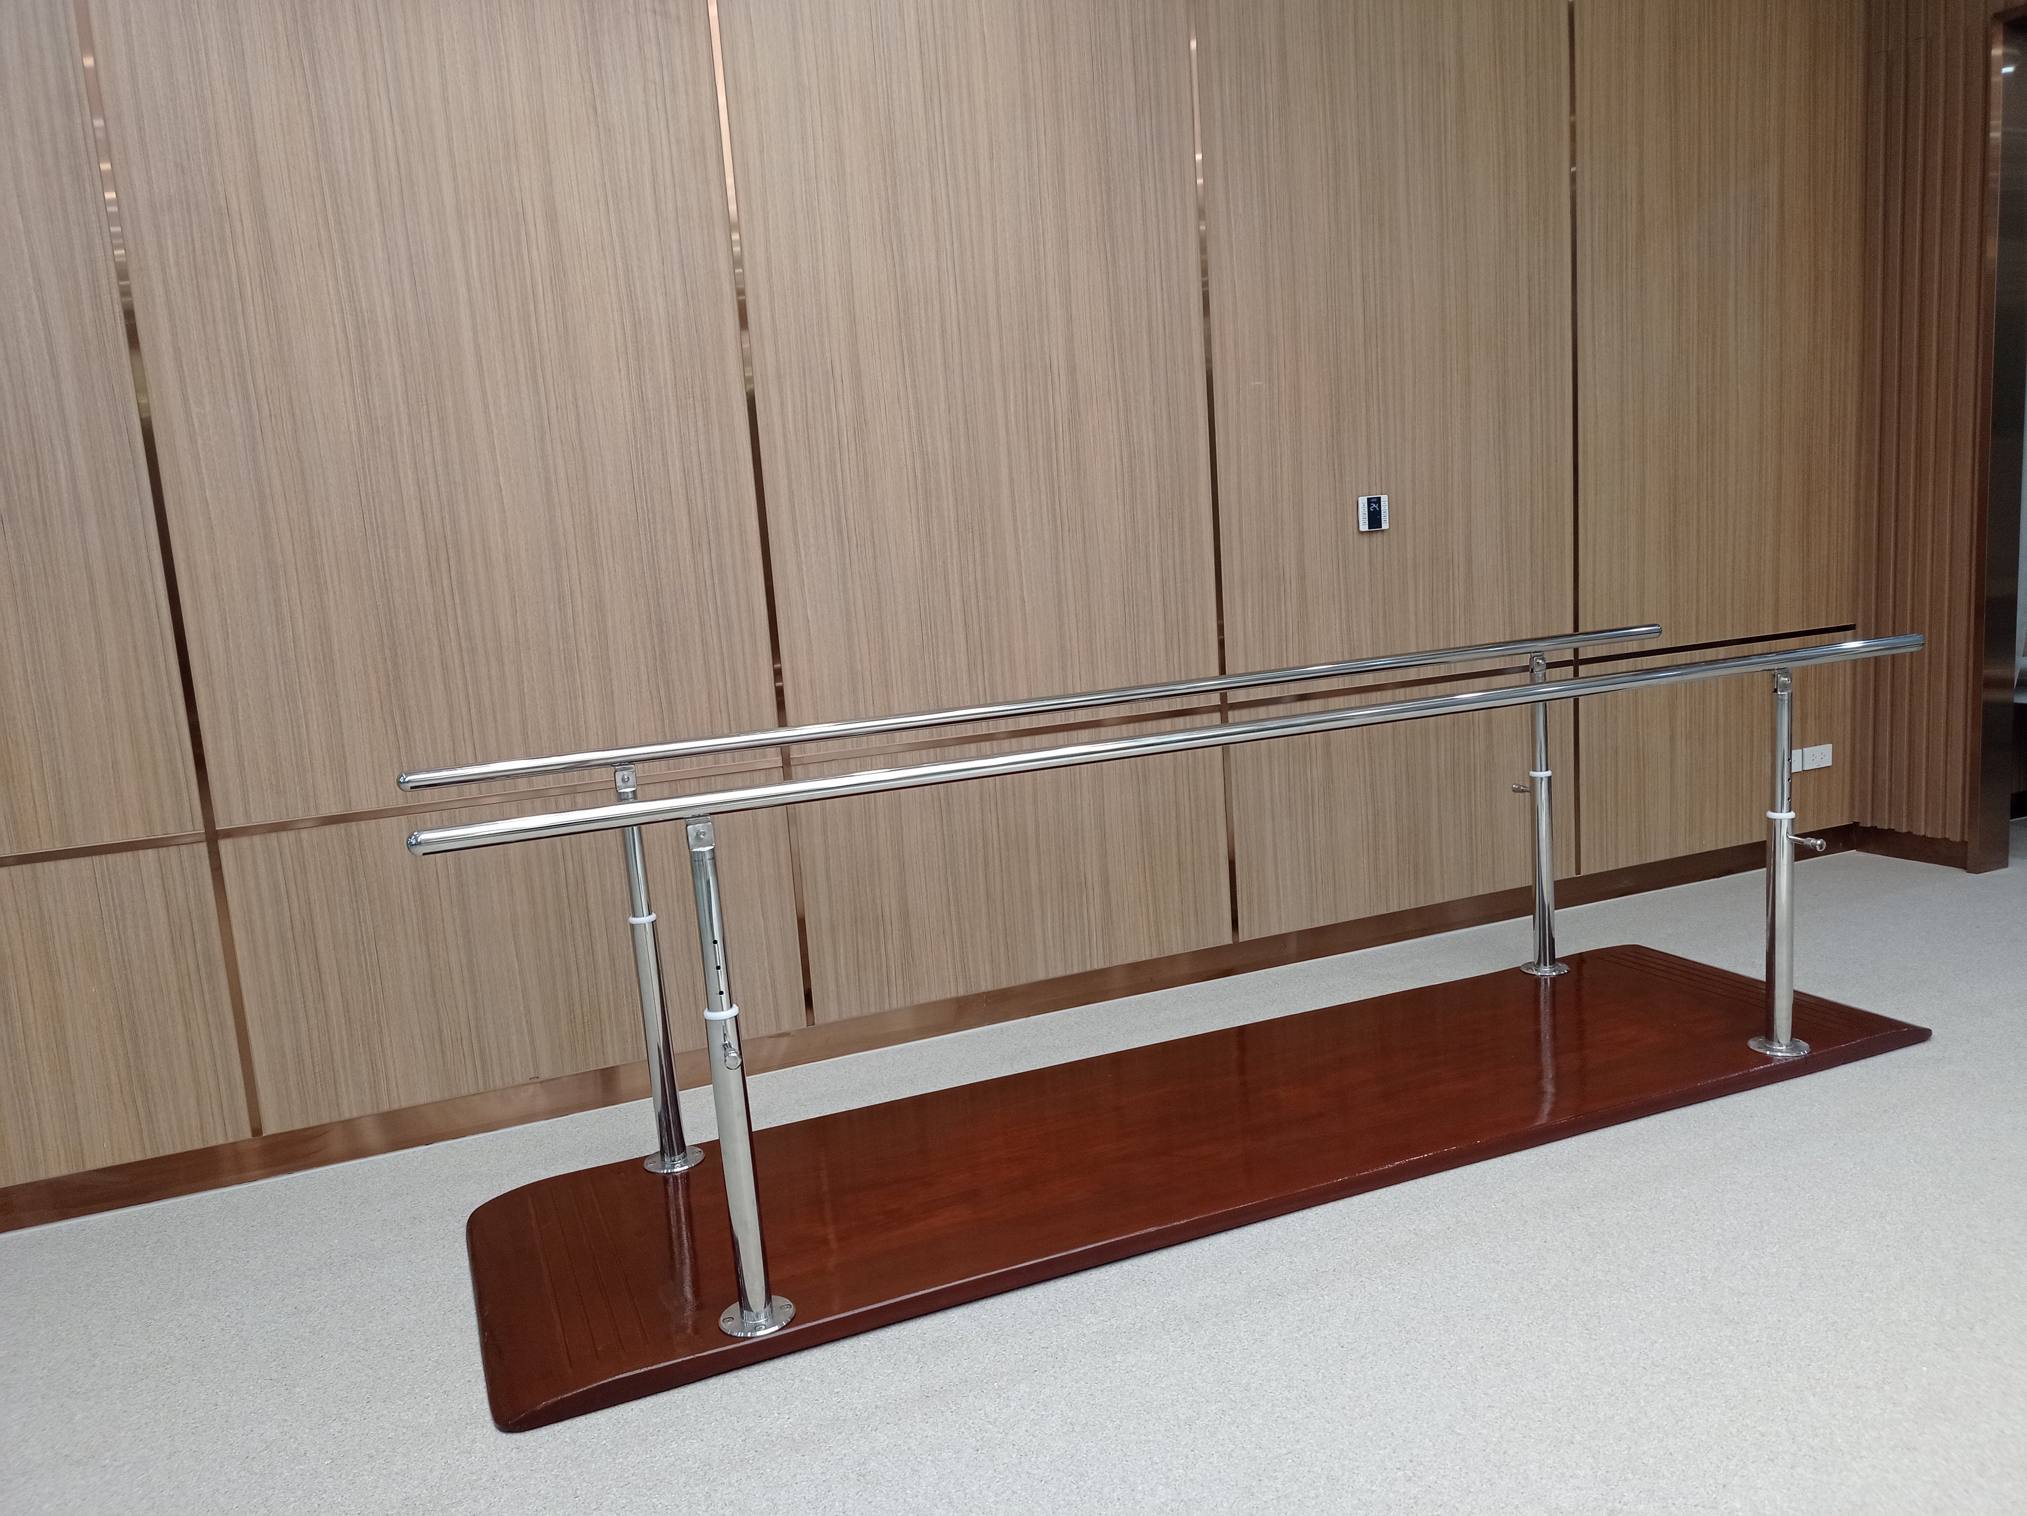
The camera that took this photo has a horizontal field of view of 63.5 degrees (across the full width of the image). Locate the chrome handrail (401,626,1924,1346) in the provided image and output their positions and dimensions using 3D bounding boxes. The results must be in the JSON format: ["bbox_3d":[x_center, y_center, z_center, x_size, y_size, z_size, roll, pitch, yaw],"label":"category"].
[{"bbox_3d":[0.419,0.291,3.276,3.019,0.827,0.821,-8,9,-23],"label":"chrome handrail"}]

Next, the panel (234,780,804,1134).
[{"bbox_3d":[-1.064,0.402,3.638,1.170,0.621,0.020,-8,9,-24],"label":"panel"}]

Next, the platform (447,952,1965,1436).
[{"bbox_3d":[0.466,0.722,3.336,3.000,0.049,0.833,-8,9,-24],"label":"platform"}]

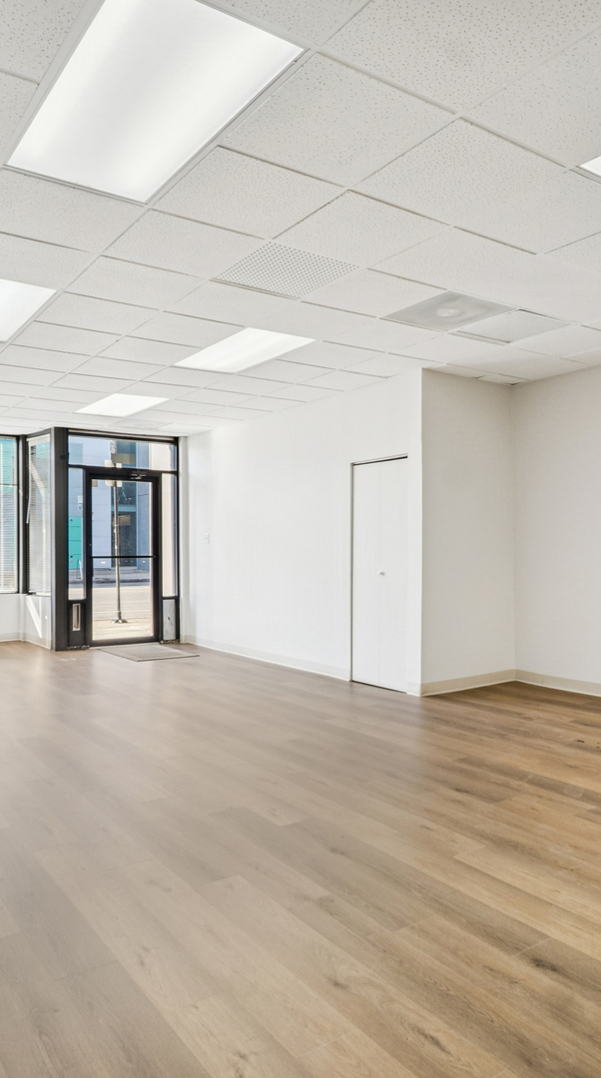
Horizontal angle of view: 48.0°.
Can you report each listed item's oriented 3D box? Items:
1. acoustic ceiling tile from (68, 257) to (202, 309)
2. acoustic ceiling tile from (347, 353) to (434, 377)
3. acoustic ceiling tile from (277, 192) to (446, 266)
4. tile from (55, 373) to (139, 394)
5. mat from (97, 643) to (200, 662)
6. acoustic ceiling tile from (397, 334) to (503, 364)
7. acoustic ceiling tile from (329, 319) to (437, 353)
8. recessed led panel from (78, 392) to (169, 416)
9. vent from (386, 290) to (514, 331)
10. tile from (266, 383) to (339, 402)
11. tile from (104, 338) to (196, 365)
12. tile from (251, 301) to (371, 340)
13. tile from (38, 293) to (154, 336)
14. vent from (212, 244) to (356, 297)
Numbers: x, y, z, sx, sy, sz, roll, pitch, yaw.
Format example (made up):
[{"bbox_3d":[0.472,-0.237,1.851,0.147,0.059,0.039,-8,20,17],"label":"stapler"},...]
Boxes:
[{"bbox_3d":[-0.965,-1.488,3.918,0.600,0.025,0.600,0,-1,-35],"label":"acoustic ceiling tile"},{"bbox_3d":[0.777,-1.470,5.761,0.600,0.022,0.600,0,-1,-34],"label":"acoustic ceiling tile"},{"bbox_3d":[0.287,-1.495,3.286,0.600,0.020,0.600,0,-1,-34],"label":"acoustic ceiling tile"},{"bbox_3d":[-1.899,-1.422,6.150,0.606,0.022,0.595,0,-2,-35],"label":"tile"},{"bbox_3d":[-1.863,1.381,8.265,0.790,0.012,1.280,0,-1,-34],"label":"mat"},{"bbox_3d":[1.144,-1.479,5.234,0.600,0.025,0.600,0,-1,-35],"label":"acoustic ceiling tile"},{"bbox_3d":[0.613,-1.481,4.910,0.600,0.025,0.600,0,-1,-35],"label":"acoustic ceiling tile"},{"bbox_3d":[-1.870,-1.403,7.017,0.590,0.050,1.190,0,-1,-34],"label":"recessed led panel"},{"bbox_3d":[0.972,-1.473,4.388,0.600,0.030,0.600,0,-1,-34],"label":"vent"},{"bbox_3d":[0.004,-1.440,6.681,0.528,0.020,0.600,-1,1,-35],"label":"tile"},{"bbox_3d":[-1.174,-1.462,5.206,0.600,0.025,0.600,0,-1,-35],"label":"tile"},{"bbox_3d":[0.078,-1.434,4.452,0.600,0.020,0.600,-1,1,-35],"label":"tile"},{"bbox_3d":[-1.291,-1.419,4.251,0.600,0.020,0.600,-1,1,-35],"label":"tile"},{"bbox_3d":[-0.082,-1.500,3.763,0.600,0.030,0.600,0,-1,-35],"label":"vent"}]

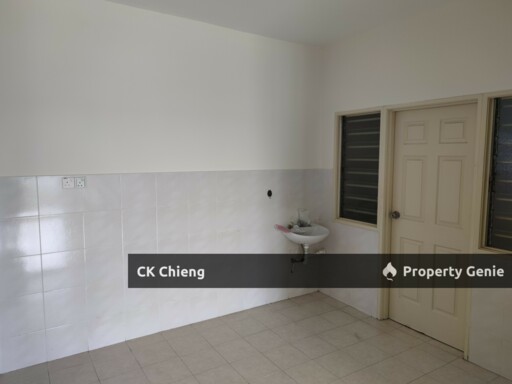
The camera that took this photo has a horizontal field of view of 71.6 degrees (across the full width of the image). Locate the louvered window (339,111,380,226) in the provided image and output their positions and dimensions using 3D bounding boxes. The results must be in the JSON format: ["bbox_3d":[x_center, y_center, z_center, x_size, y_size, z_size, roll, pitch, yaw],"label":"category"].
[{"bbox_3d":[1.094,-0.246,3.751,0.090,1.158,0.581,-3,6,-31],"label":"louvered window"}]

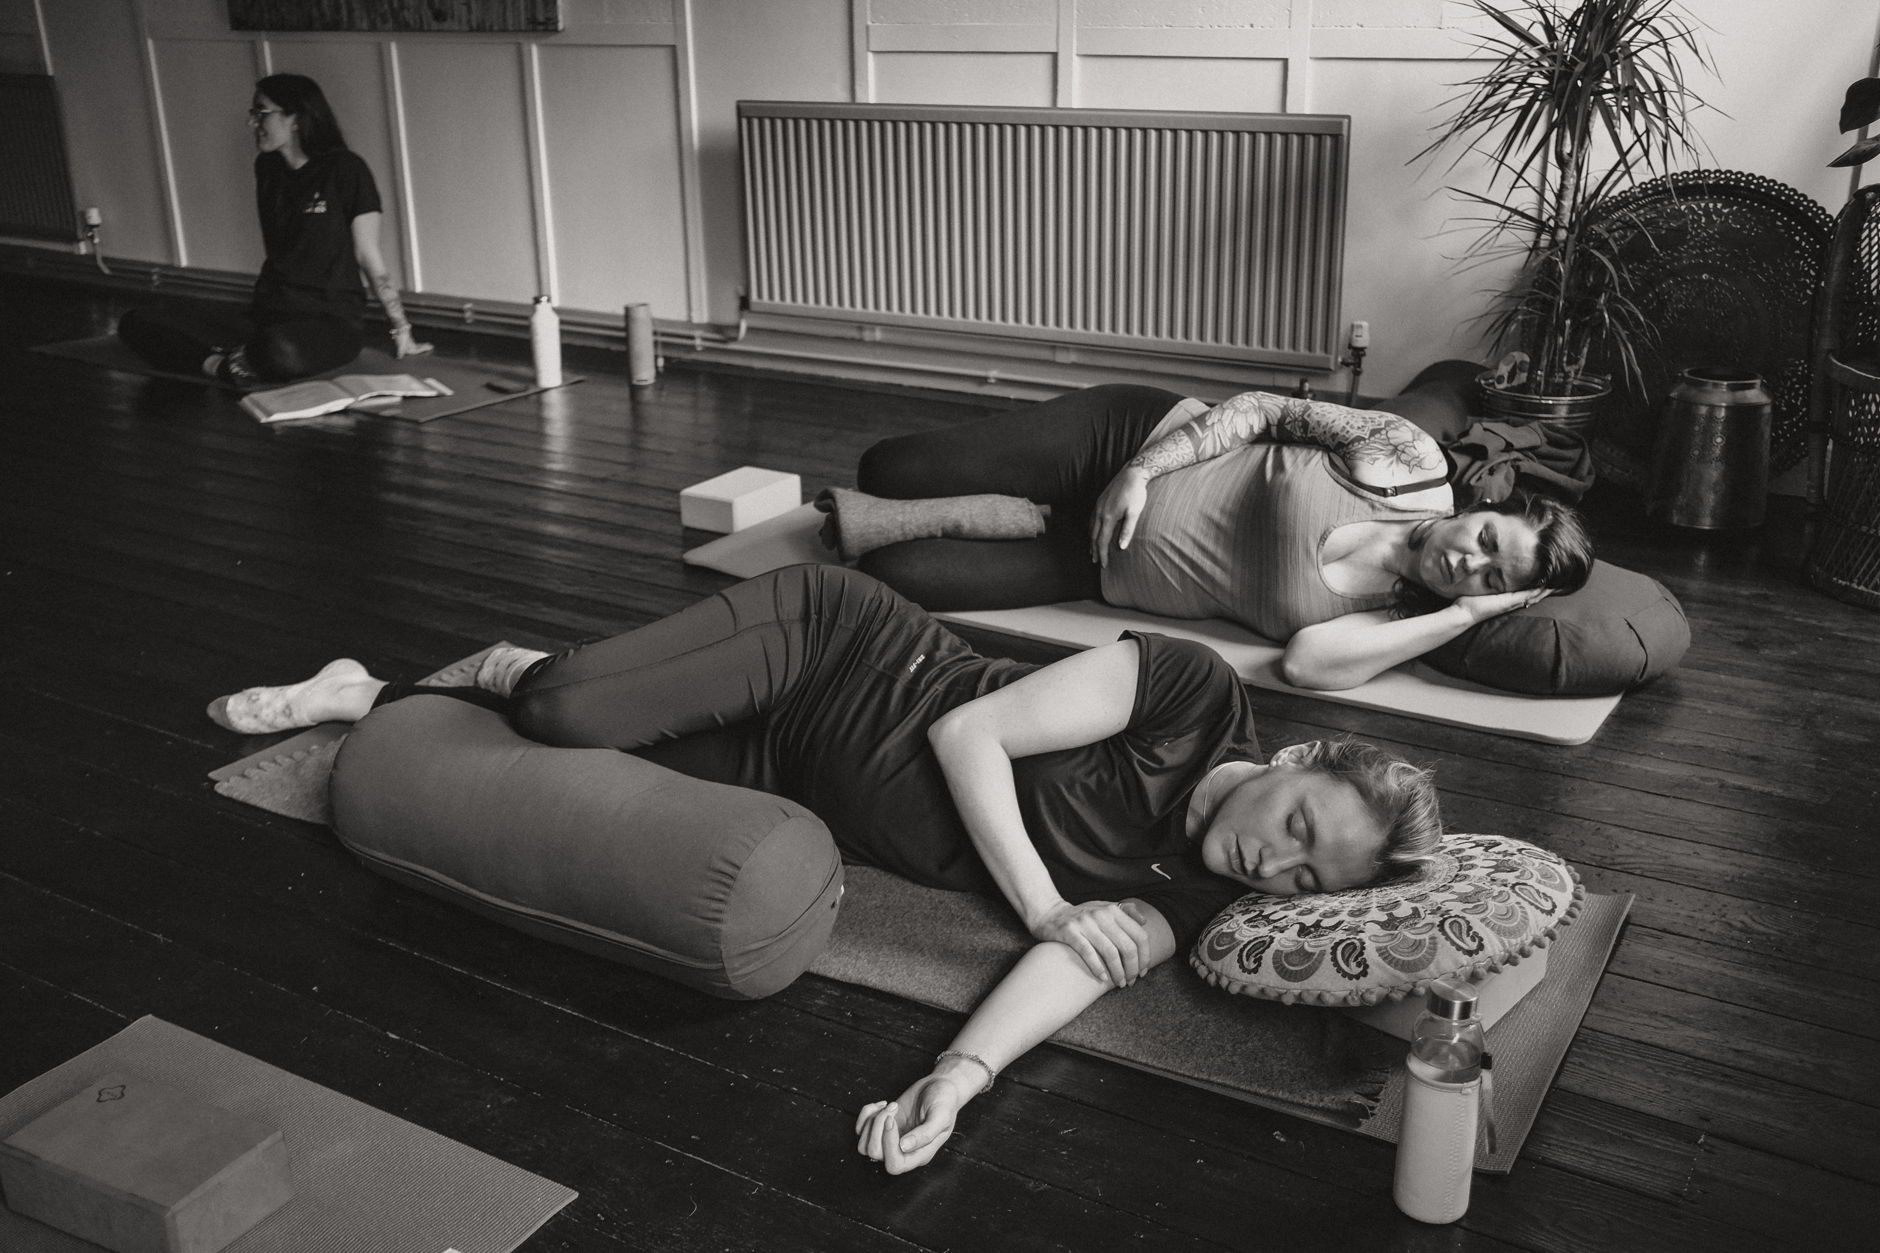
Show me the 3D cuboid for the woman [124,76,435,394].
[{"bbox_3d":[-1.933,-1.158,5.241,0.900,0.810,0.660,10,23,28],"label":"woman"}]

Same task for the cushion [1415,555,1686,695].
[{"bbox_3d":[0.950,-0.007,2.849,0.410,0.155,0.410,11,24,31],"label":"cushion"}]

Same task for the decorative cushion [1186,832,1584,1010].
[{"bbox_3d":[0.471,0.302,1.954,0.410,0.130,0.410,-3,16,35],"label":"decorative cushion"}]

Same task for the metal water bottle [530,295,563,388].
[{"bbox_3d":[-1.073,-0.775,4.969,0.075,0.240,0.075,-1,20,0],"label":"metal water bottle"}]

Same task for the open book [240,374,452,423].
[{"bbox_3d":[-1.606,-0.624,4.869,0.500,0.050,0.260,-16,25,-34],"label":"open book"}]

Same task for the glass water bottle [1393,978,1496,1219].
[{"bbox_3d":[0.449,0.423,1.640,0.069,0.222,0.069,11,24,31],"label":"glass water bottle"}]

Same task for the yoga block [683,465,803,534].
[{"bbox_3d":[-0.410,-0.262,3.778,0.138,0.071,0.230,11,23,30],"label":"yoga block"}]

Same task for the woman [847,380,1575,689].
[{"bbox_3d":[0.406,-0.216,3.107,1.360,0.400,0.580,13,25,35],"label":"woman"}]

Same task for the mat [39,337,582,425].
[{"bbox_3d":[-1.896,-0.777,5.363,1.830,0.008,0.575,13,24,33],"label":"mat"}]

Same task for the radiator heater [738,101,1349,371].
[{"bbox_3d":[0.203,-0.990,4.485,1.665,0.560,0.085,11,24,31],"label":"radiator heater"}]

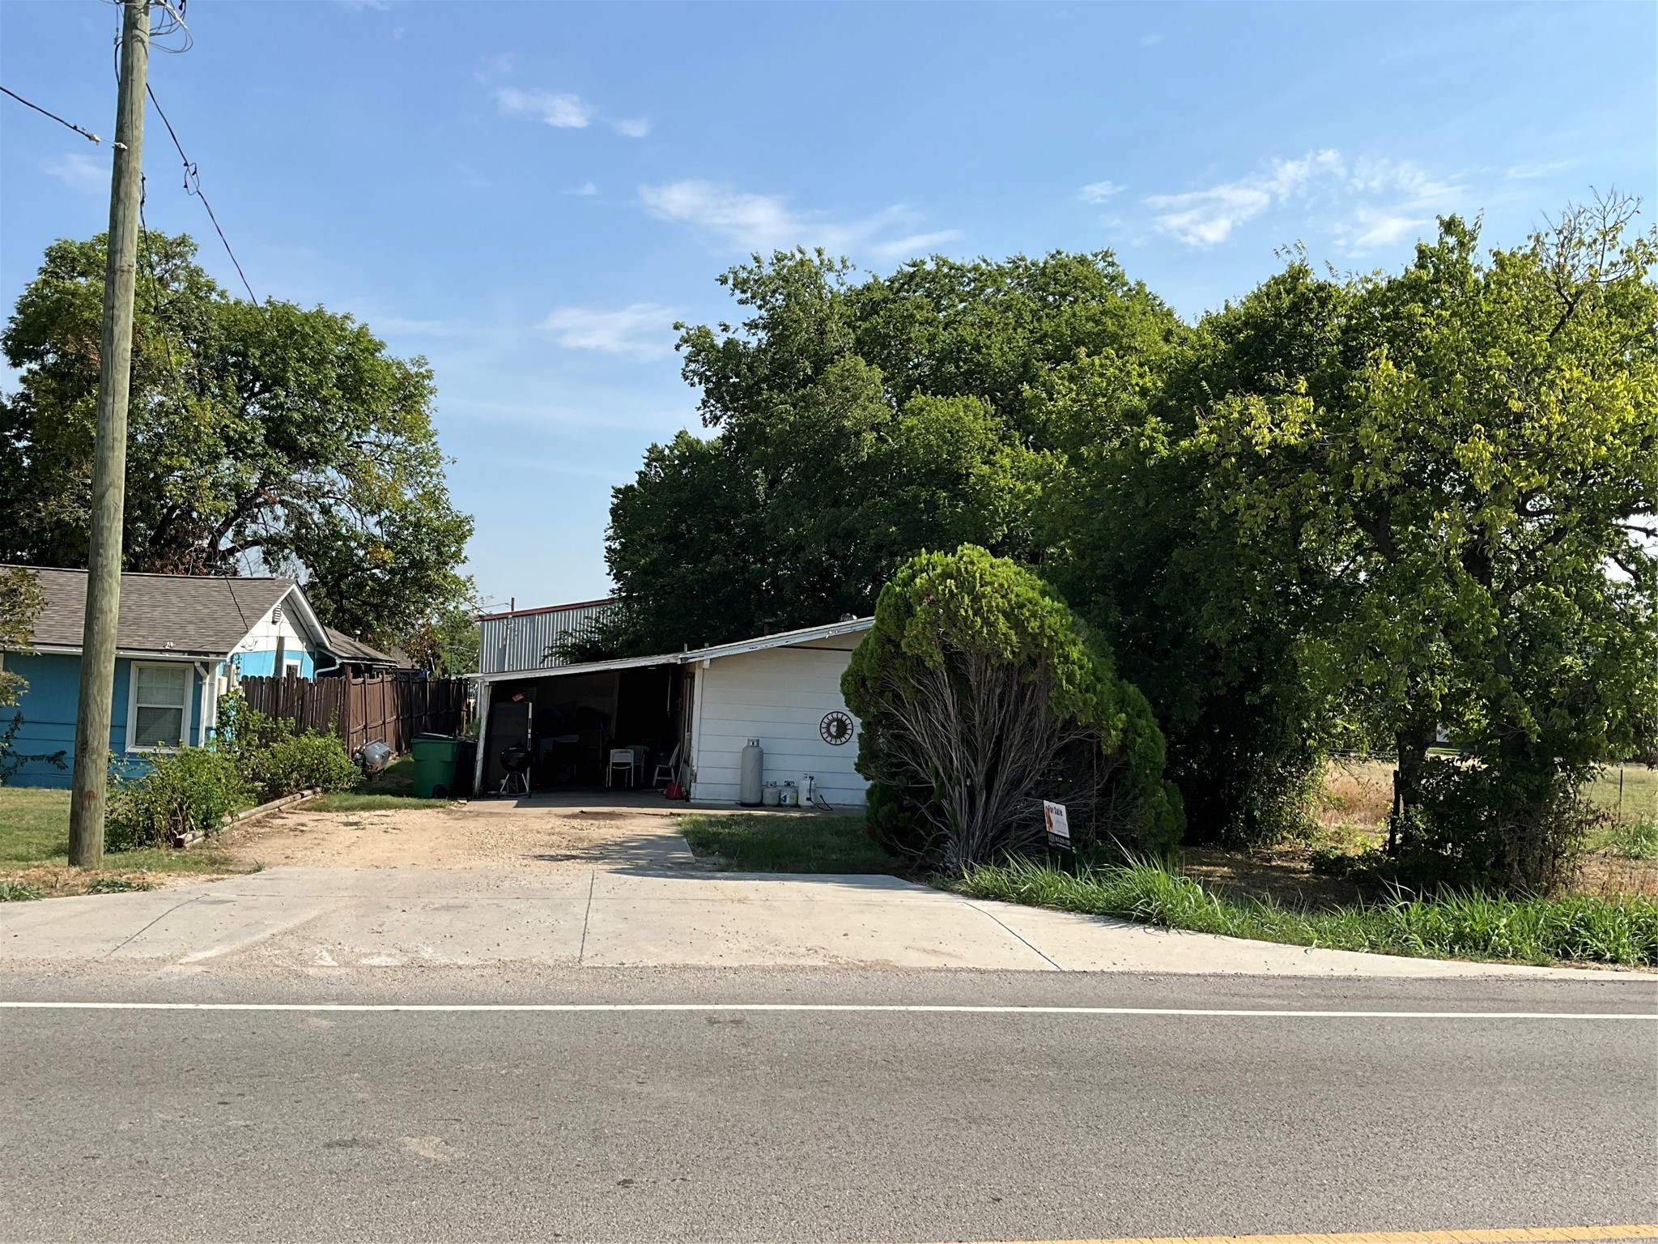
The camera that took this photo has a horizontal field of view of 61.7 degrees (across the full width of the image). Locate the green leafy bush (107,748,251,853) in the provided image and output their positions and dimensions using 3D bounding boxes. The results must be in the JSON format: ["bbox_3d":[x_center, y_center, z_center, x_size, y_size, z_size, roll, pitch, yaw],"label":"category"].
[{"bbox_3d":[-7.380,2.000,15.700,1.500,1.100,2.100,3,-5,-12],"label":"green leafy bush"}]

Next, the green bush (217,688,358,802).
[{"bbox_3d":[-8.700,1.980,22.200,2.200,1.750,2.100,3,-5,-12],"label":"green bush"}]

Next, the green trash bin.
[{"bbox_3d":[-6.600,2.400,23.300,0.820,1.100,0.680,3,-5,-7],"label":"green trash bin"}]

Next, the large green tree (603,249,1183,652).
[{"bbox_3d":[1.500,-2.300,33.000,13.800,12.800,11.500,3,-5,-12],"label":"large green tree"}]

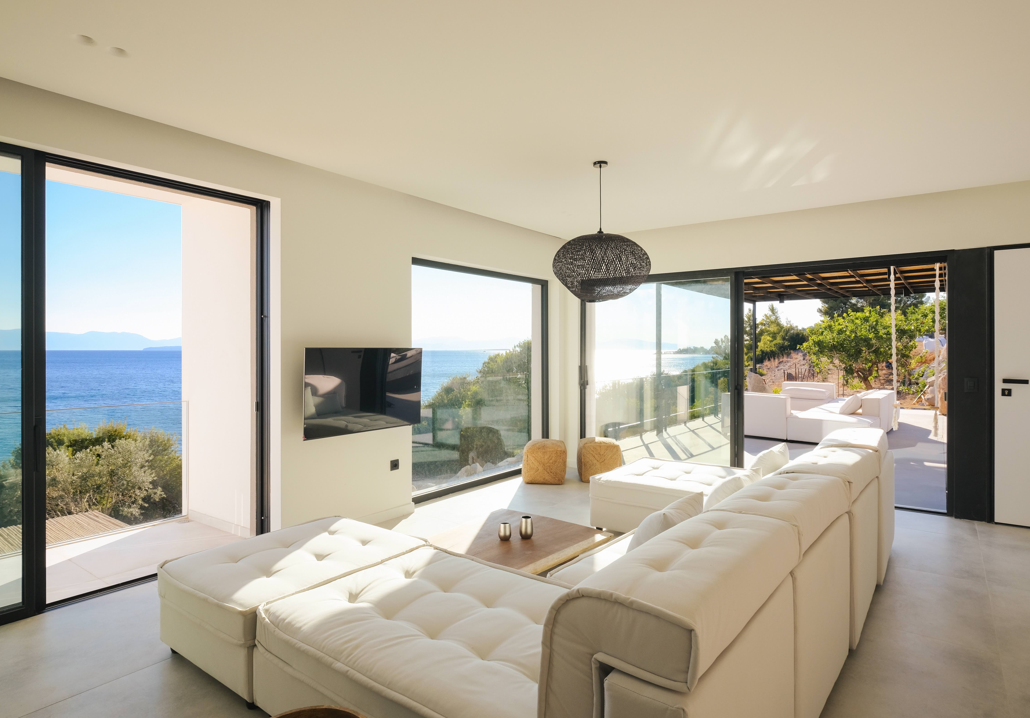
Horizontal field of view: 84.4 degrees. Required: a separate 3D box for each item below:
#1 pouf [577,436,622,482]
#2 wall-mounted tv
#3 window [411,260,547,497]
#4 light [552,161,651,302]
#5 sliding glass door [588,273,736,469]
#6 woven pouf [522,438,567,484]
[{"bbox_3d":[0.899,1.080,6.148,0.450,0.425,0.440,0,1,4],"label":"pouf"},{"bbox_3d":[-1.145,0.234,4.381,0.060,0.642,1.100,3,3,37],"label":"wall-mounted tv"},{"bbox_3d":[-0.304,0.186,5.888,0.100,2.200,2.231,1,1,37],"label":"window"},{"bbox_3d":[0.607,-0.892,3.996,0.684,0.966,0.684,0,1,0],"label":"light"},{"bbox_3d":[1.526,0.195,6.282,1.761,2.170,0.100,1,1,36],"label":"sliding glass door"},{"bbox_3d":[0.330,1.078,6.087,0.450,0.430,0.440,0,1,8],"label":"woven pouf"}]

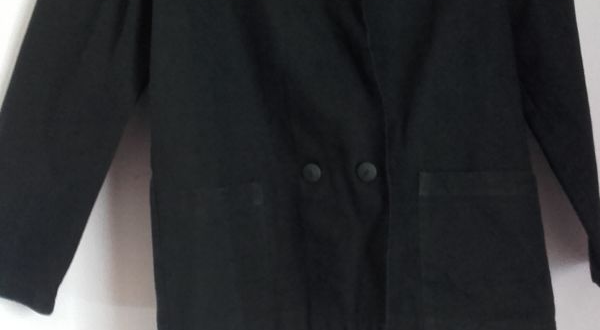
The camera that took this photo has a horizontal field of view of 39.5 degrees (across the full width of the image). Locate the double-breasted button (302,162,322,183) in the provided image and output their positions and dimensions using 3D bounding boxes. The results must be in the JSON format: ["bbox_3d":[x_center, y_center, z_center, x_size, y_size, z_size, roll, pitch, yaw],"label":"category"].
[{"bbox_3d":[0.015,0.009,0.980,0.023,0.023,0.008,0,0,-6],"label":"double-breasted button"}]

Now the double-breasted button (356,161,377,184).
[{"bbox_3d":[0.080,0.009,0.985,0.024,0.024,0.008,0,0,-6],"label":"double-breasted button"}]

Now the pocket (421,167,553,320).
[{"bbox_3d":[0.224,0.096,1.005,0.157,0.178,0.020,-2,0,-7],"label":"pocket"}]

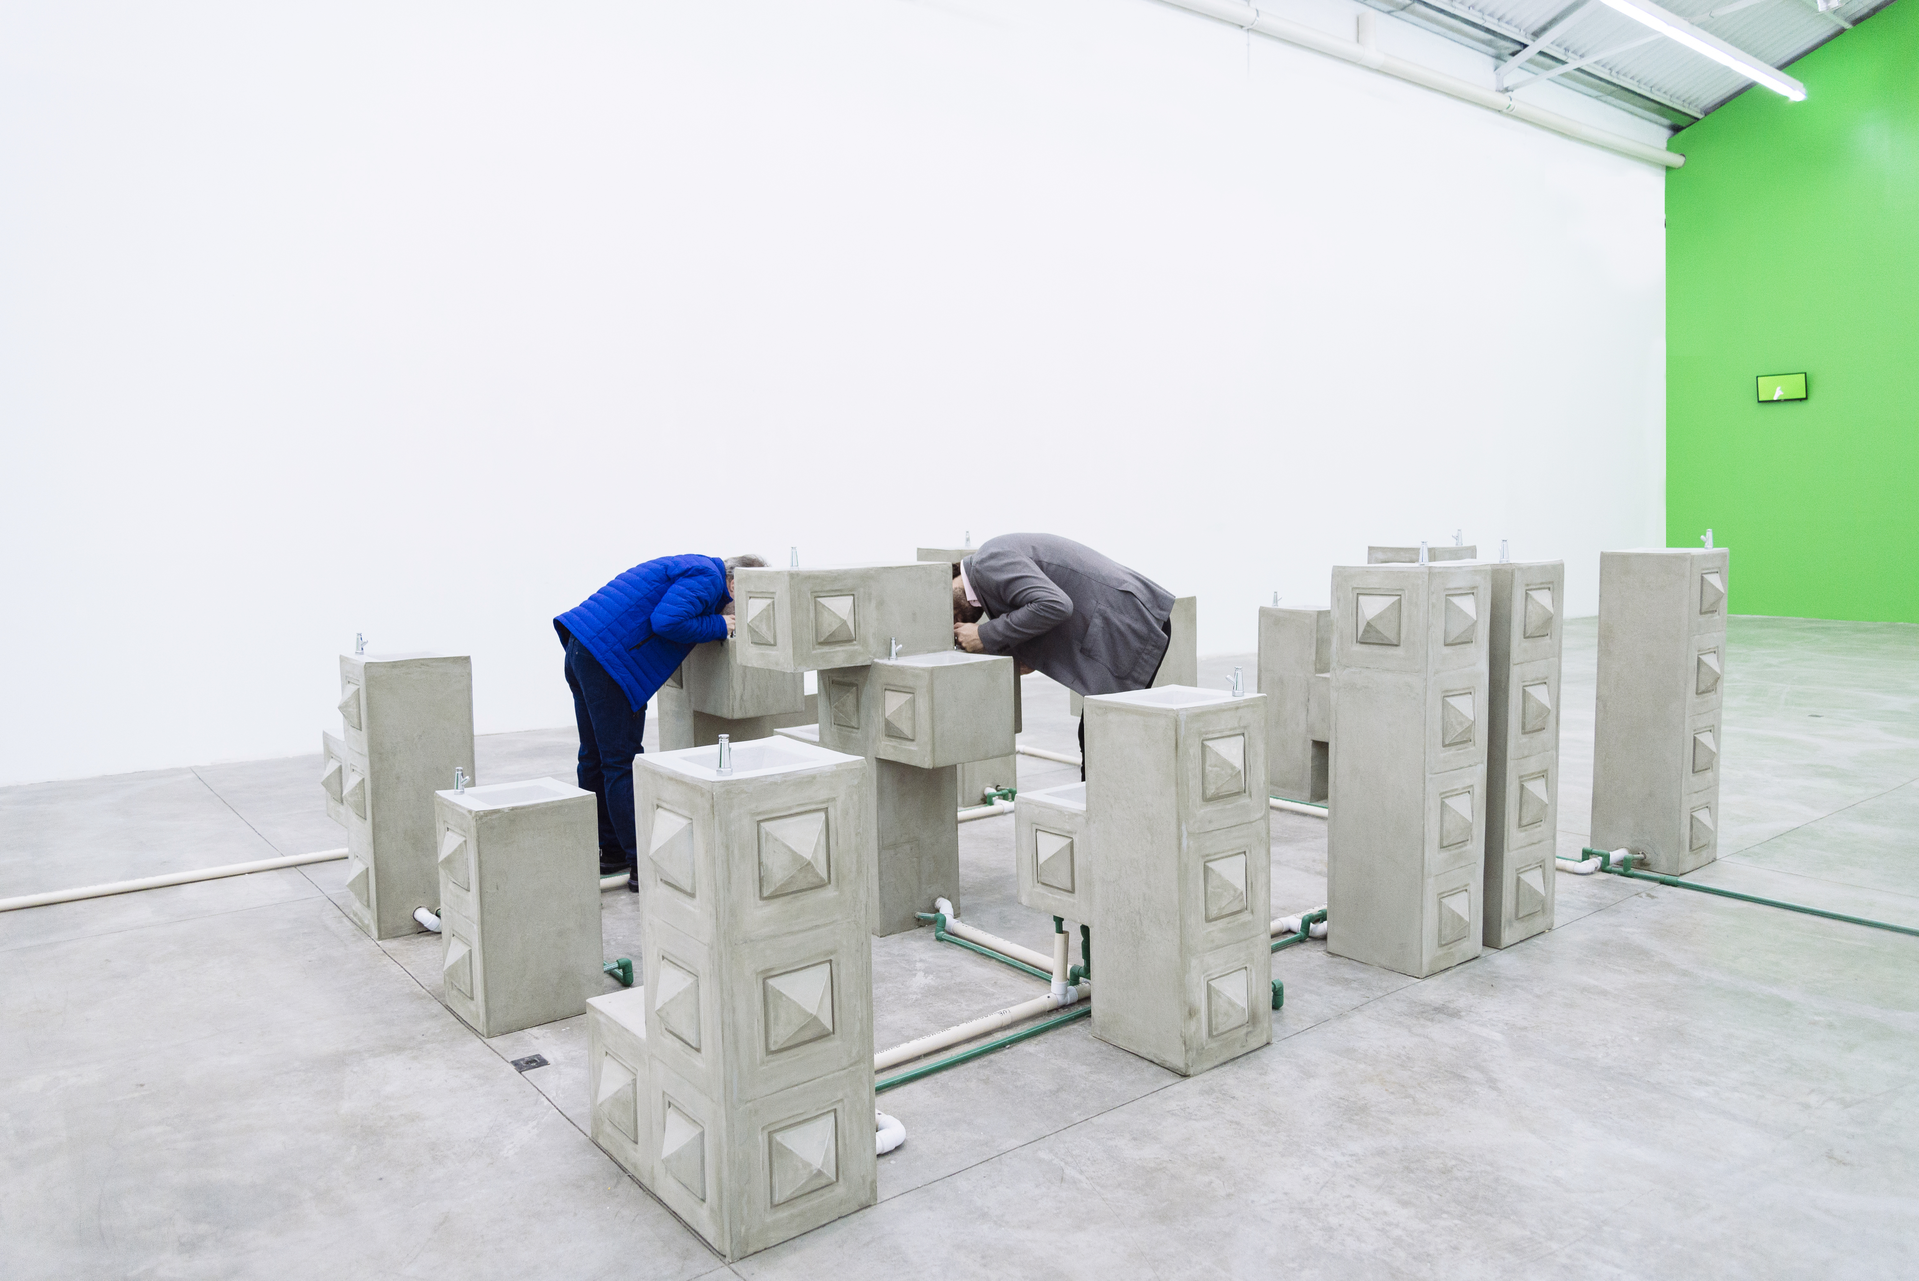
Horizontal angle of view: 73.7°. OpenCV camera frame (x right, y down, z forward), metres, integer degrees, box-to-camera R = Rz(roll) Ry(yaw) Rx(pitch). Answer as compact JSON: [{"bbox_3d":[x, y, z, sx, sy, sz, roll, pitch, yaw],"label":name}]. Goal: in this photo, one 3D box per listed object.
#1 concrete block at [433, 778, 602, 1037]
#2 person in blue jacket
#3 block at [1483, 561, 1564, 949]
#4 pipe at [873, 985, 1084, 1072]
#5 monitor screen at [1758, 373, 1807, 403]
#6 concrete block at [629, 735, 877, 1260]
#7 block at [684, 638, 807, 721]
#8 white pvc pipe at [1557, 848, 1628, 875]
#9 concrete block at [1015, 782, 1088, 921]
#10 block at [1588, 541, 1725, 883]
[{"bbox_3d":[-1.246,0.739,3.635,0.329,0.619,0.335,-5,6,-38],"label":"concrete block"},{"bbox_3d":[-1.168,0.292,5.124,0.878,1.290,0.505,-4,6,-38],"label":"person in blue jacket"},{"bbox_3d":[1.720,0.349,4.172,0.326,1.199,0.326,-5,6,-38],"label":"block"},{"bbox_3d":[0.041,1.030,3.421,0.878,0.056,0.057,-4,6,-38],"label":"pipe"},{"bbox_3d":[11.619,-3.557,18.053,0.067,0.372,0.621,-4,6,-38],"label":"monitor screen"},{"bbox_3d":[-0.409,0.679,2.553,0.346,0.908,0.366,-4,6,-38],"label":"concrete block"},{"bbox_3d":[-0.826,0.130,5.015,0.326,0.301,0.326,-5,6,-38],"label":"block"},{"bbox_3d":[2.496,0.855,5.053,0.306,0.073,0.180,-4,6,-38],"label":"white pvc pipe"},{"bbox_3d":[0.374,0.581,3.576,0.346,0.306,0.293,-4,6,-38],"label":"concrete block"},{"bbox_3d":[2.717,0.259,4.967,0.330,1.204,0.327,-5,6,-38],"label":"block"}]

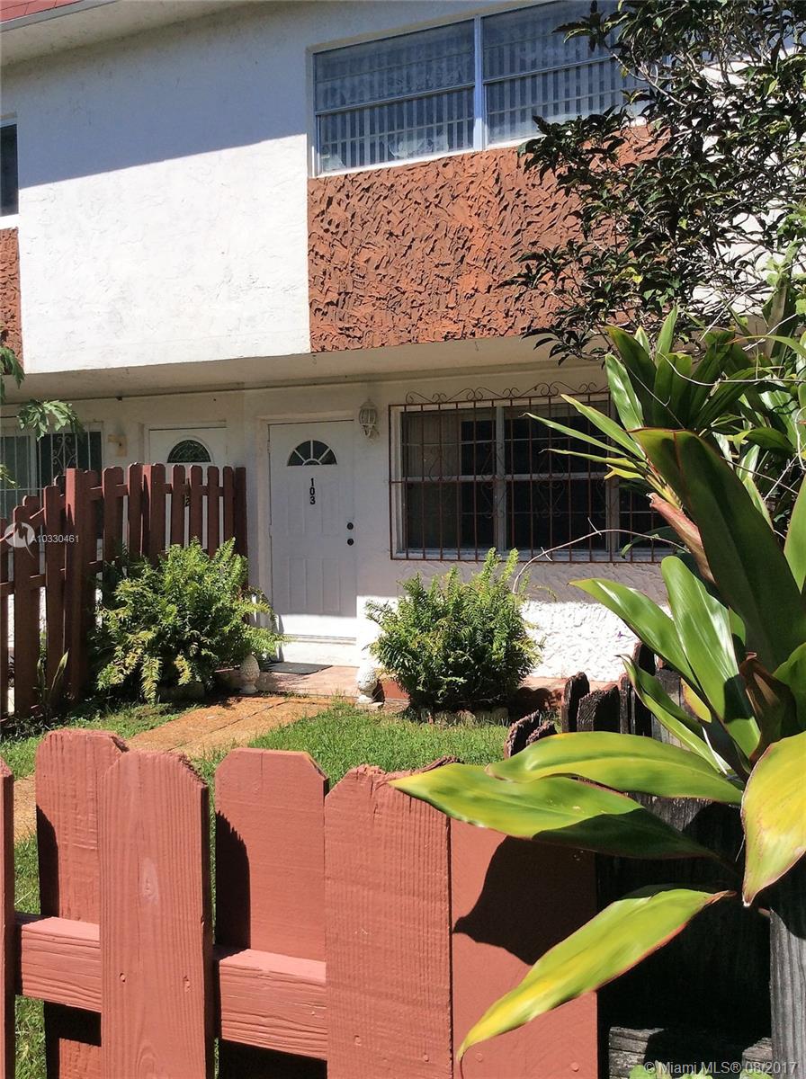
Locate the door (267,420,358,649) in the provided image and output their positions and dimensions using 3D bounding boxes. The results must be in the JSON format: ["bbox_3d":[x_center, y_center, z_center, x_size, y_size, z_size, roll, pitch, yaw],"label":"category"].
[{"bbox_3d":[-0.837,-0.092,9.486,0.915,2.050,0.050,0,3,24],"label":"door"}]

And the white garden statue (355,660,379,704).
[{"bbox_3d":[-0.295,1.152,8.050,0.190,0.355,0.190,0,3,24],"label":"white garden statue"}]

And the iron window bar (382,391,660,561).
[{"bbox_3d":[1.110,-0.555,8.453,2.700,1.480,0.100,0,3,24],"label":"iron window bar"}]

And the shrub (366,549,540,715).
[{"bbox_3d":[0.391,0.722,7.800,1.280,1.260,1.200,-1,2,0],"label":"shrub"}]

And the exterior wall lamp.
[{"bbox_3d":[-0.312,-1.097,9.100,0.160,0.360,0.190,0,3,24],"label":"exterior wall lamp"}]

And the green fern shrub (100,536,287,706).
[{"bbox_3d":[-1.873,0.703,8.700,1.480,1.360,1.350,-1,2,0],"label":"green fern shrub"}]

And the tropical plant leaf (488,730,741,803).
[{"bbox_3d":[0.215,0.231,1.010,0.285,0.055,0.090,9,0,-12],"label":"tropical plant leaf"}]

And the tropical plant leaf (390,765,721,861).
[{"bbox_3d":[0.150,0.270,0.978,0.350,0.055,0.090,15,0,-7],"label":"tropical plant leaf"}]

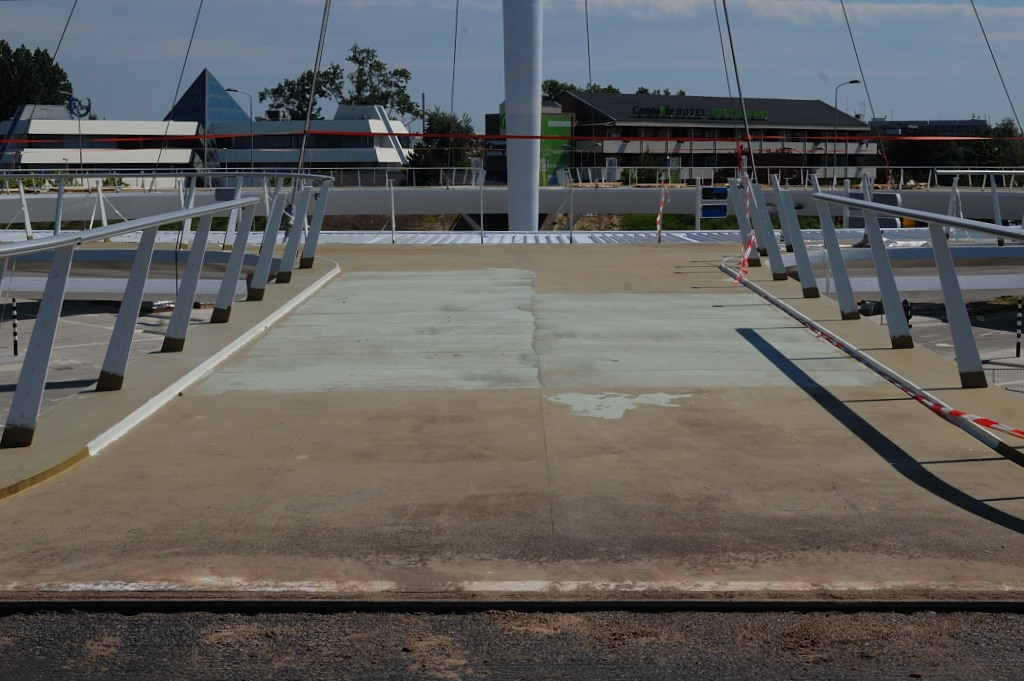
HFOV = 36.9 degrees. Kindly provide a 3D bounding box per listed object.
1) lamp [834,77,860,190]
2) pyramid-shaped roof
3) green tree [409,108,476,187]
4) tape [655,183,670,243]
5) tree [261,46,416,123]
[{"bbox_3d":[25.404,-14.059,117.167,2.100,11.584,0.400,0,7,0],"label":"lamp"},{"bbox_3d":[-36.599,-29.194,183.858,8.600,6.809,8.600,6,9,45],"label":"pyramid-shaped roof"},{"bbox_3d":[-6.579,-16.603,144.045,6.200,10.605,5.800,0,7,0],"label":"green tree"},{"bbox_3d":[2.777,-2.356,28.317,0.280,1.095,0.200,0,7,0],"label":"tape"},{"bbox_3d":[-22.244,-28.043,198.086,20.000,20.014,14.000,0,7,0],"label":"tree"}]

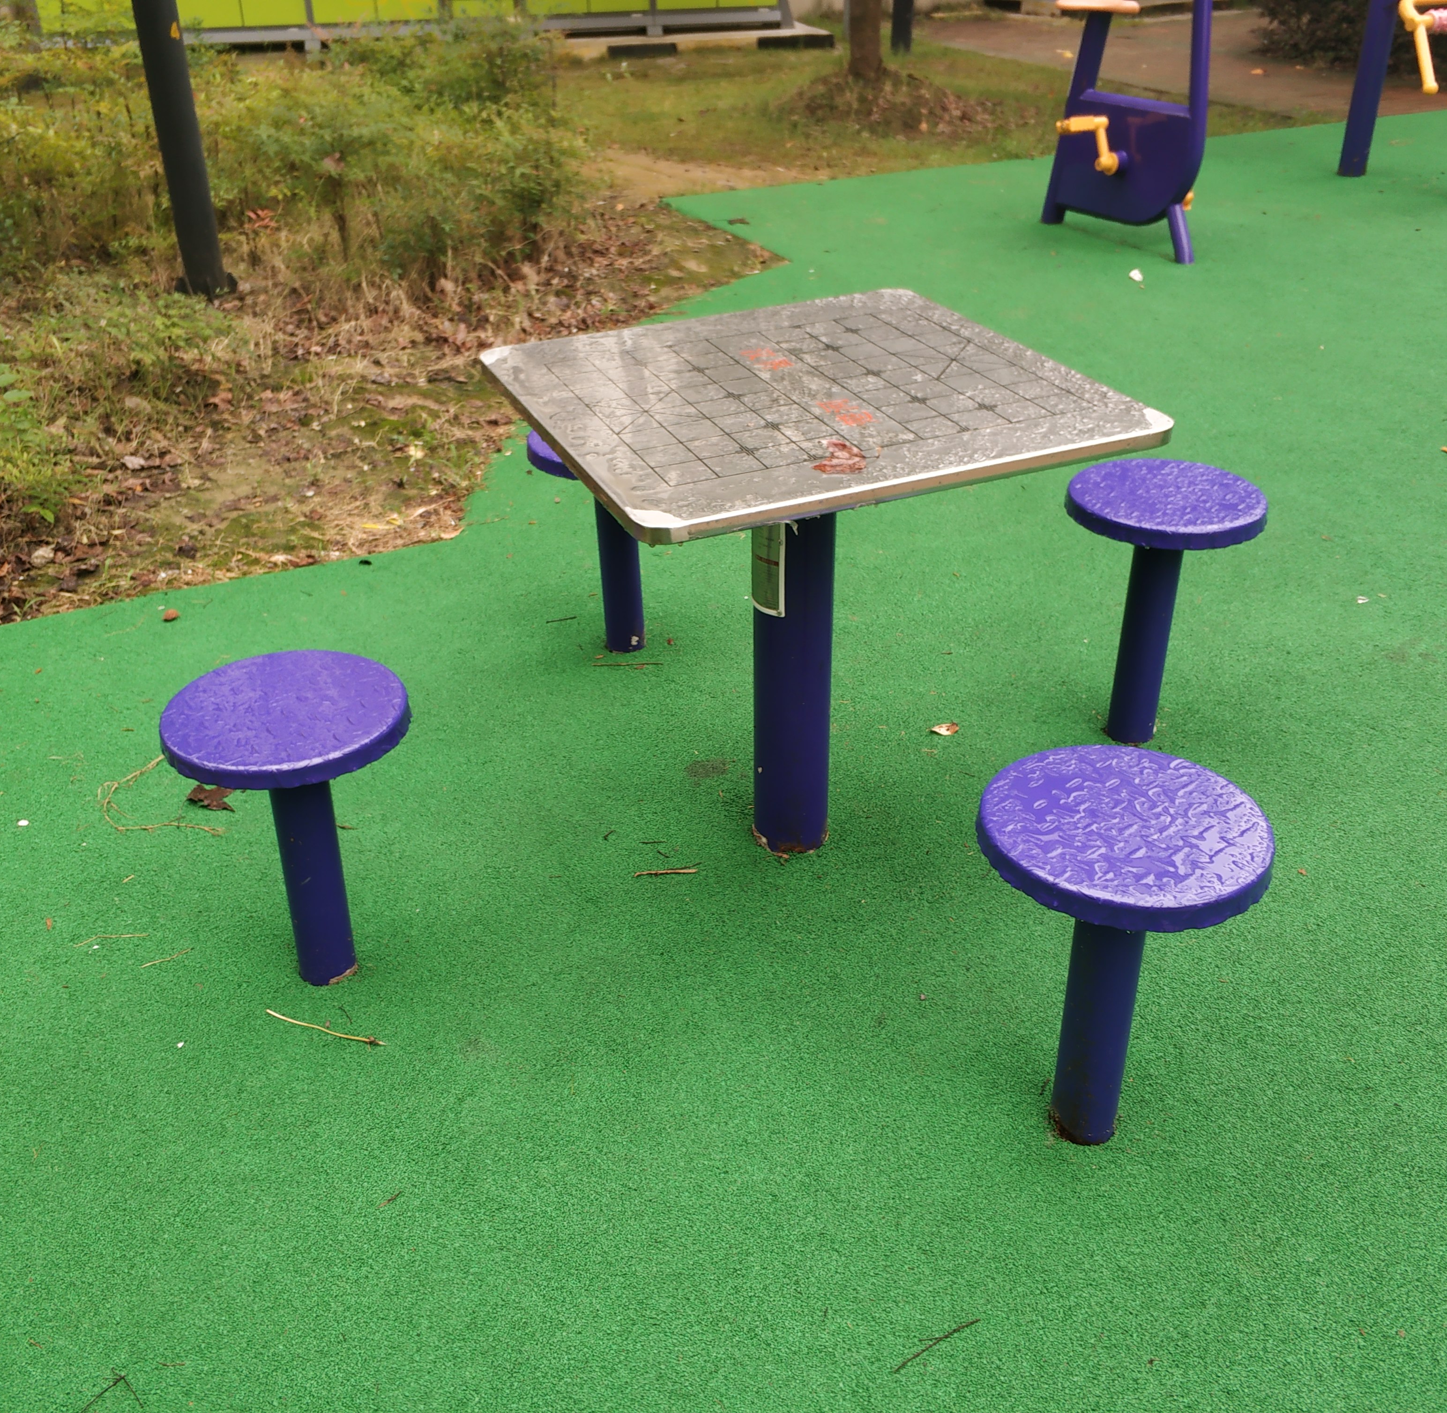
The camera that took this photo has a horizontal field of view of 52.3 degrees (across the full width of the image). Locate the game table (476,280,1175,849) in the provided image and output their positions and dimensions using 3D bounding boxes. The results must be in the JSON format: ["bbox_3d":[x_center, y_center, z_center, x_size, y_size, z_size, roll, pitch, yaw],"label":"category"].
[{"bbox_3d":[0.110,-0.117,2.128,0.697,0.717,0.718,-14,32,-18],"label":"game table"}]

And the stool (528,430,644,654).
[{"bbox_3d":[-0.196,-0.315,2.763,0.297,0.434,0.297,-2,31,0],"label":"stool"}]

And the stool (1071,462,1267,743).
[{"bbox_3d":[0.702,-0.144,2.409,0.297,0.434,0.297,-2,31,0],"label":"stool"}]

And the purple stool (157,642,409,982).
[{"bbox_3d":[-0.537,0.185,1.944,0.297,0.434,0.297,-2,31,0],"label":"purple stool"}]

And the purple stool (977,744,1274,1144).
[{"bbox_3d":[0.432,0.307,1.666,0.297,0.434,0.297,-2,31,0],"label":"purple stool"}]

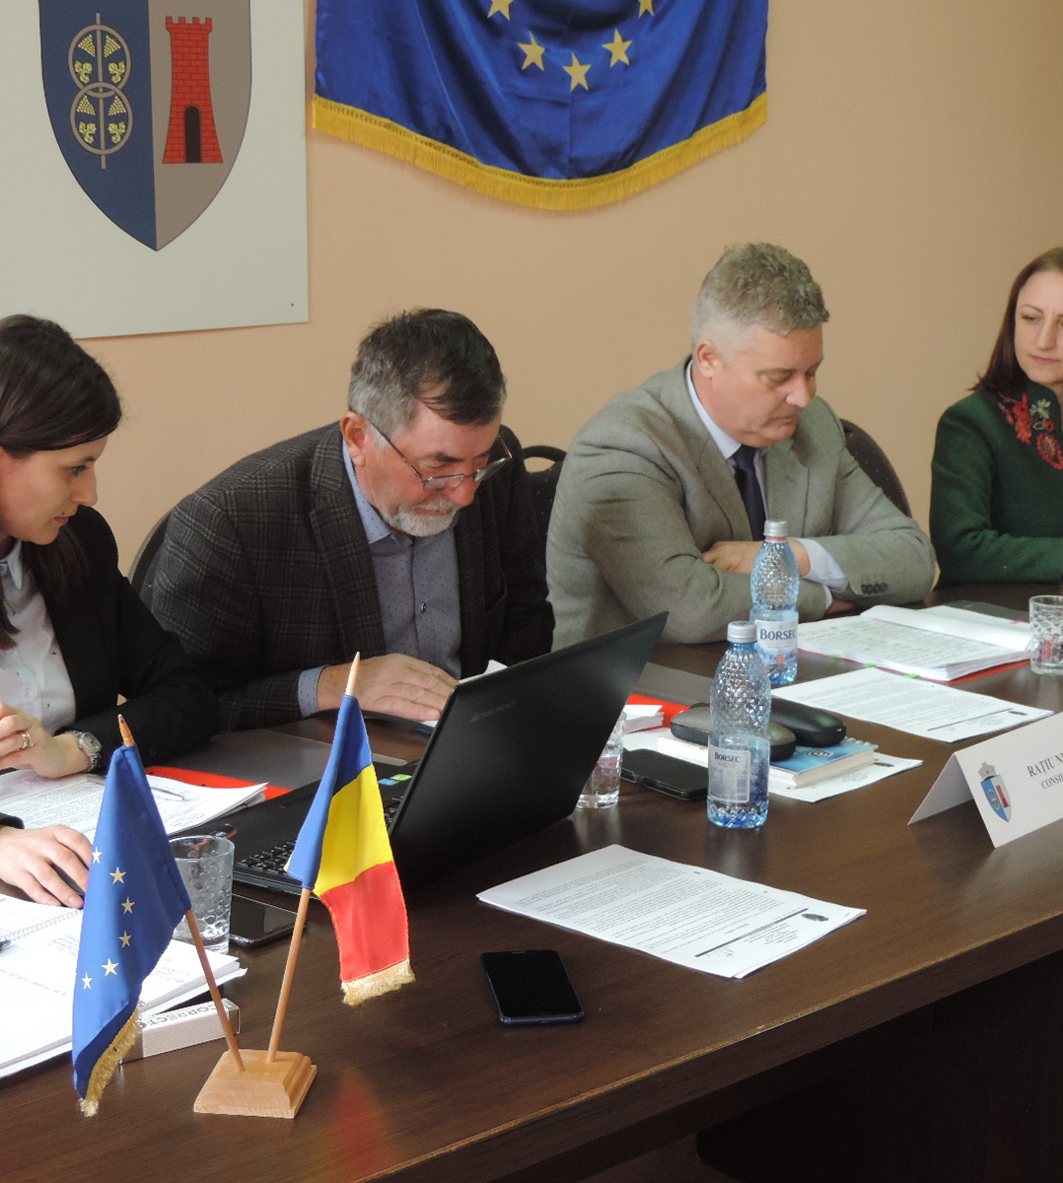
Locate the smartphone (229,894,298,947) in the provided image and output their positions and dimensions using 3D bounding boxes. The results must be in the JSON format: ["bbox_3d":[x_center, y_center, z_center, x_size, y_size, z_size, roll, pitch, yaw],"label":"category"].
[{"bbox_3d":[-0.284,0.302,1.991,0.149,0.008,0.075,9,15,36],"label":"smartphone"}]

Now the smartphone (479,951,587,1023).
[{"bbox_3d":[0.000,0.334,1.802,0.069,0.009,0.147,-2,12,-8],"label":"smartphone"}]

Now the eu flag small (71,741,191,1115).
[{"bbox_3d":[-0.281,0.234,1.506,0.095,0.258,0.048,-11,16,-42],"label":"eu flag small"}]

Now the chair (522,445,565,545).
[{"bbox_3d":[0.169,0.260,3.490,0.480,0.940,0.580,-10,16,-40],"label":"chair"}]

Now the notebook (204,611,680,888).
[{"bbox_3d":[-0.117,0.145,2.145,0.375,0.240,0.355,8,14,35],"label":"notebook"}]

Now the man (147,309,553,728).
[{"bbox_3d":[-0.264,0.245,2.829,0.560,1.240,0.660,-10,16,-40],"label":"man"}]

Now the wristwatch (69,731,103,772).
[{"bbox_3d":[-0.499,0.178,2.355,0.050,0.056,0.034,-39,-6,25],"label":"wristwatch"}]

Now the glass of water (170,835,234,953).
[{"bbox_3d":[-0.297,0.271,1.897,0.068,0.092,0.068,0,12,0],"label":"glass of water"}]

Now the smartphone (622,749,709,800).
[{"bbox_3d":[0.152,0.207,2.429,0.077,0.011,0.156,-10,16,-39],"label":"smartphone"}]

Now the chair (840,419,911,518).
[{"bbox_3d":[0.721,0.176,3.902,0.450,0.930,0.580,-10,16,-40],"label":"chair"}]

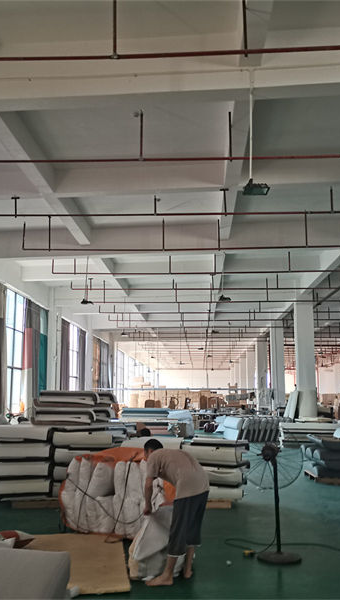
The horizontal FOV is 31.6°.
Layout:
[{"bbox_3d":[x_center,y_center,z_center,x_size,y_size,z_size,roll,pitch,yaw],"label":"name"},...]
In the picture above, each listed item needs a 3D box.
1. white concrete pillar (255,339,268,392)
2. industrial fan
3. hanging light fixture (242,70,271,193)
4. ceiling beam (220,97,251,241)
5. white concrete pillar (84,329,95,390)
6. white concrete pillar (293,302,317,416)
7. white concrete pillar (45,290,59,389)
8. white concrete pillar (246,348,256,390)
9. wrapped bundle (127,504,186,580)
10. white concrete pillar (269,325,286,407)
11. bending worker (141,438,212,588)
[{"bbox_3d":[5.926,5.188,38.226,0.600,5.050,0.600,-1,-9,3],"label":"white concrete pillar"},{"bbox_3d":[1.038,1.955,6.045,0.600,1.210,0.450,-2,-9,17],"label":"industrial fan"},{"bbox_3d":[0.855,-1.663,6.000,0.270,1.270,0.220,0,-9,3],"label":"hanging light fixture"},{"bbox_3d":[1.126,-2.219,10.855,0.245,0.436,7.437,-1,-9,3],"label":"ceiling beam"},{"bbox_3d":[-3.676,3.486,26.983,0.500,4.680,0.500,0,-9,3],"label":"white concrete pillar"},{"bbox_3d":[5.084,2.678,22.400,0.600,5.050,0.600,-1,-9,3],"label":"white concrete pillar"},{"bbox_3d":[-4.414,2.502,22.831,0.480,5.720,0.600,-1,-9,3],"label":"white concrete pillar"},{"bbox_3d":[5.461,5.687,40.409,0.530,4.680,0.530,0,-9,3],"label":"white concrete pillar"},{"bbox_3d":[-0.116,2.337,5.896,0.520,0.640,0.450,-1,-9,3],"label":"wrapped bundle"},{"bbox_3d":[5.504,3.930,30.297,0.600,5.050,0.600,-1,-9,3],"label":"white concrete pillar"},{"bbox_3d":[0.058,1.855,5.401,0.600,1.190,0.460,-4,-10,28],"label":"bending worker"}]

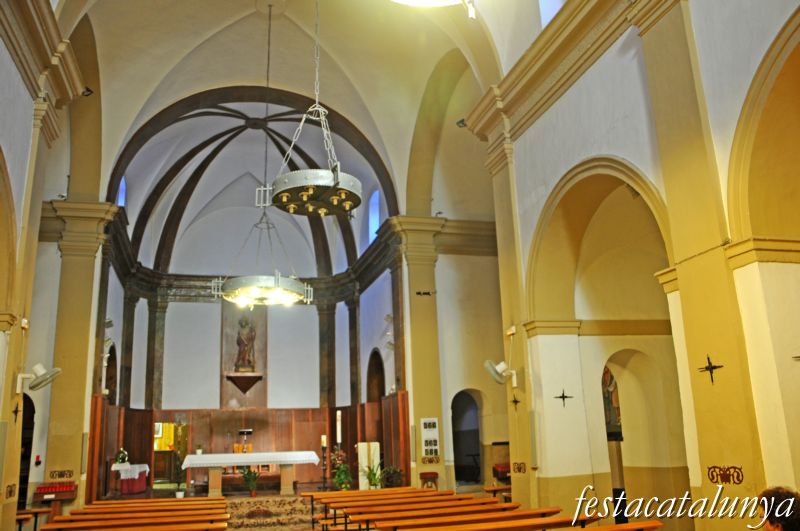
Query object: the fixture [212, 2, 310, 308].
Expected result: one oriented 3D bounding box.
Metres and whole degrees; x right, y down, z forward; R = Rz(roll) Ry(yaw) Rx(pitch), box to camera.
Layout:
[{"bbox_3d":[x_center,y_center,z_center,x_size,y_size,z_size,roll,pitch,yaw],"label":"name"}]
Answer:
[{"bbox_3d":[-2.484,-2.151,12.121,1.650,5.900,1.650,2,-15,-16],"label":"fixture"}]

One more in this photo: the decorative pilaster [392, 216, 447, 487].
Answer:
[{"bbox_3d":[0.555,2.074,14.392,1.200,6.300,0.750,2,-15,-16],"label":"decorative pilaster"}]

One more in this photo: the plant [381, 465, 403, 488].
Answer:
[{"bbox_3d":[-0.179,4.614,14.300,0.500,0.620,0.500,2,-15,-16],"label":"plant"}]

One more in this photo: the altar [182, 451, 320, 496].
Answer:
[{"bbox_3d":[-3.511,4.972,15.818,3.080,0.940,0.950,2,-15,-16],"label":"altar"}]

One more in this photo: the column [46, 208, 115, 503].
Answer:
[{"bbox_3d":[-6.182,1.875,12.490,1.200,6.300,0.800,2,-15,-16],"label":"column"}]

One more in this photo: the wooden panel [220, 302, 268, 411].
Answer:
[{"bbox_3d":[-4.397,2.575,18.896,1.250,2.950,0.120,2,-15,-16],"label":"wooden panel"}]

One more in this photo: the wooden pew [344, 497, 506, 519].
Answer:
[{"bbox_3d":[0.309,3.800,9.445,2.300,0.840,0.500,2,-15,-16],"label":"wooden pew"}]

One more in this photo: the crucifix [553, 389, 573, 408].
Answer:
[{"bbox_3d":[2.213,1.800,9.031,0.260,0.280,0.050,2,-15,-16],"label":"crucifix"}]

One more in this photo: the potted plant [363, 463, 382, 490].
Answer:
[{"bbox_3d":[-0.619,4.779,14.989,0.480,0.670,0.450,2,-15,-16],"label":"potted plant"}]

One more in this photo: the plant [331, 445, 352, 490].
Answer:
[{"bbox_3d":[-1.375,4.761,15.635,0.530,1.100,0.500,2,-15,-16],"label":"plant"}]

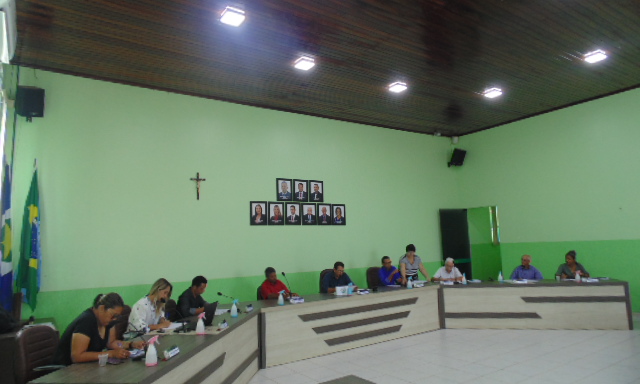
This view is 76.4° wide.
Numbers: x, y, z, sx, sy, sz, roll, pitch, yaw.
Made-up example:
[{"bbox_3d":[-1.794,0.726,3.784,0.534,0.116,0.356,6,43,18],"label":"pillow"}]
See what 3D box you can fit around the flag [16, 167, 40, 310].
[{"bbox_3d":[-3.832,0.611,5.346,0.290,1.840,0.270,3,-9,-33],"label":"flag"}]

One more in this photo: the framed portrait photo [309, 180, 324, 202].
[{"bbox_3d":[-0.072,-0.006,8.577,0.370,0.450,0.030,3,-9,-33],"label":"framed portrait photo"}]

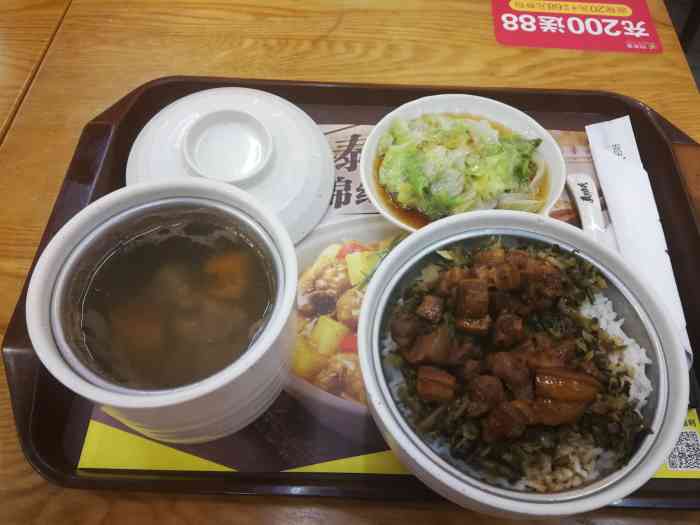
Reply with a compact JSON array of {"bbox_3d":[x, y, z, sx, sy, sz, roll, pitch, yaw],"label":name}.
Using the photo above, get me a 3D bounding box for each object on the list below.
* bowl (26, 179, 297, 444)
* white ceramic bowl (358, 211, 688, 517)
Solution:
[{"bbox_3d":[-0.092,0.031,0.305,0.128,0.087,0.128,1,59,-2],"label":"bowl"},{"bbox_3d":[0.085,0.057,0.306,0.163,0.072,0.163,1,59,-2],"label":"white ceramic bowl"}]

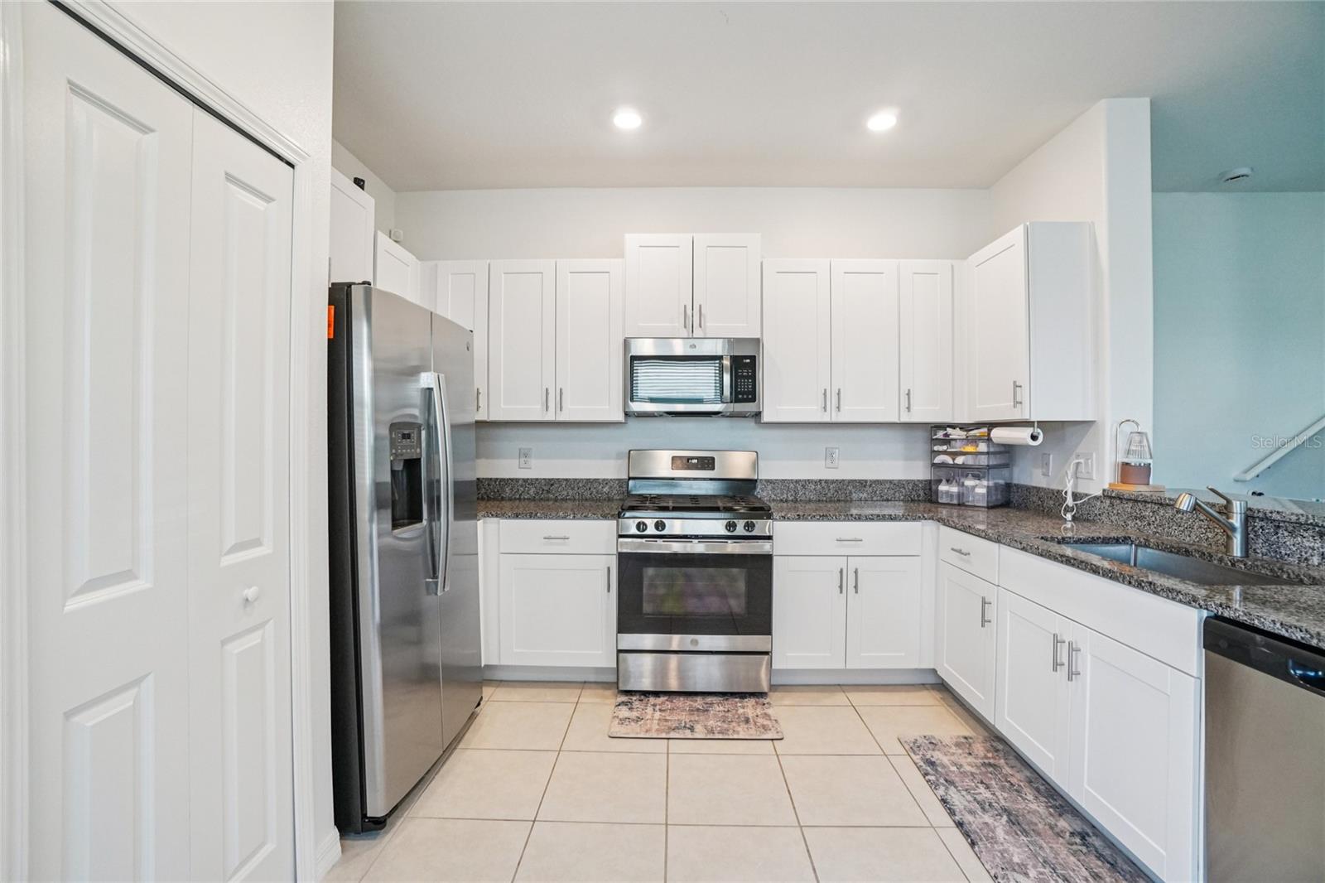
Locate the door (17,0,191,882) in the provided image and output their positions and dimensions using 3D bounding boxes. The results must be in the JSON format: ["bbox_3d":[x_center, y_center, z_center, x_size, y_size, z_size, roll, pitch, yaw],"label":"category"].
[{"bbox_3d":[-1.079,0.264,1.081,0.035,2.015,0.318,0,0,1],"label":"door"}]

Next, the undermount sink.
[{"bbox_3d":[1.570,0.485,1.745,0.410,0.210,0.720,0,0,2],"label":"undermount sink"}]

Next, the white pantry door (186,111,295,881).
[{"bbox_3d":[-1.065,0.250,1.395,0.035,2.030,0.342,0,0,1],"label":"white pantry door"}]

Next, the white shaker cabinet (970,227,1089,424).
[{"bbox_3d":[1.840,-0.557,2.810,0.319,0.914,0.516,0,0,1],"label":"white shaker cabinet"}]

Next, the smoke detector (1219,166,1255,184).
[{"bbox_3d":[3.365,-1.555,3.230,0.142,0.045,0.142,0,1,1],"label":"smoke detector"}]

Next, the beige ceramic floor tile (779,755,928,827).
[{"bbox_3d":[0.686,1.284,2.042,0.444,0.010,0.430,0,0,1],"label":"beige ceramic floor tile"}]

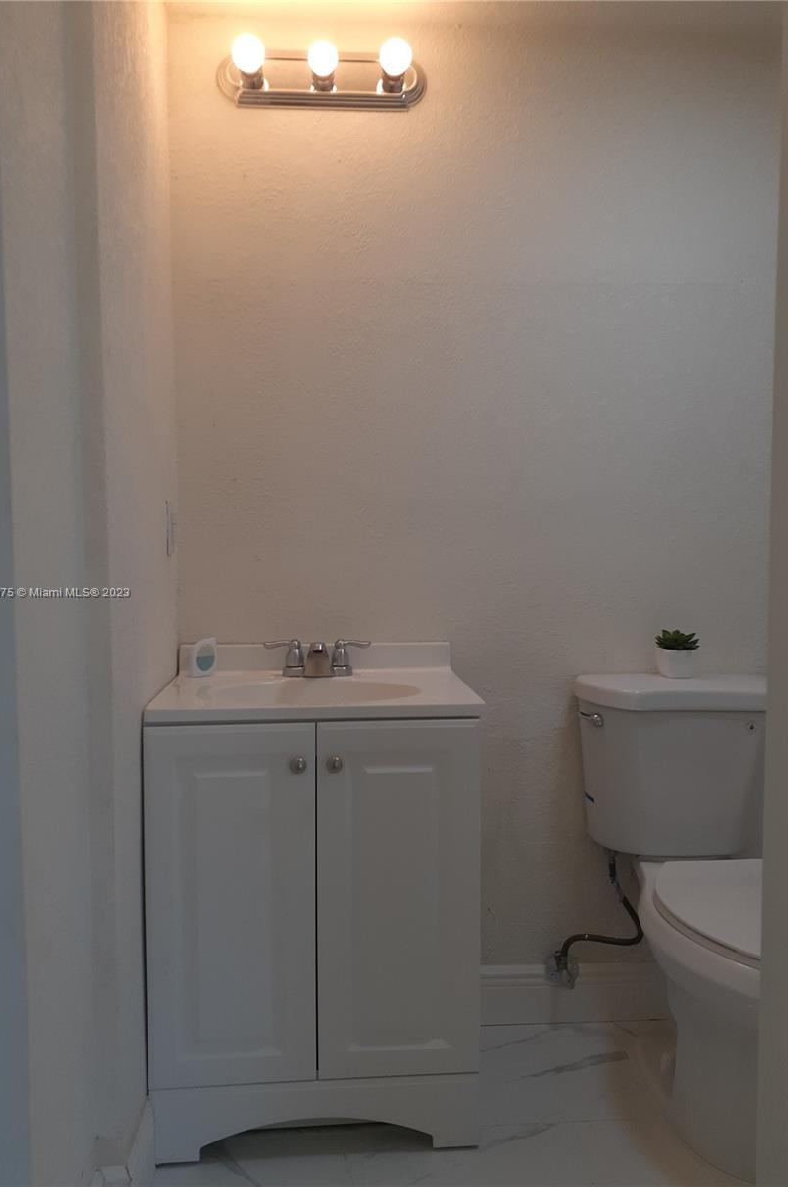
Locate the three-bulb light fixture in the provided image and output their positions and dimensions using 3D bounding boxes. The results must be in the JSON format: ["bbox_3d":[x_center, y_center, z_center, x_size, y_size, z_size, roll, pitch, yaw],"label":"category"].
[{"bbox_3d":[-0.151,-1.118,1.956,0.455,0.114,0.133,0,3,-4],"label":"three-bulb light fixture"}]

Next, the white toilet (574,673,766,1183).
[{"bbox_3d":[0.651,0.617,1.818,0.481,0.817,0.689,0,3,-4],"label":"white toilet"}]

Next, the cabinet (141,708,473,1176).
[{"bbox_3d":[-0.158,0.614,1.892,0.597,0.818,0.436,0,3,-4],"label":"cabinet"}]

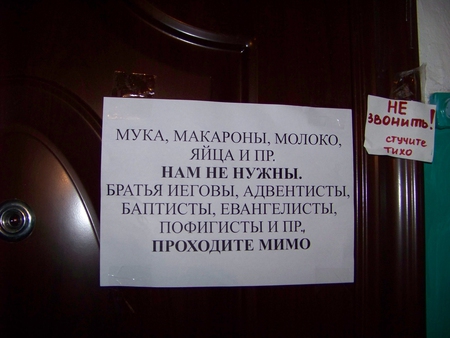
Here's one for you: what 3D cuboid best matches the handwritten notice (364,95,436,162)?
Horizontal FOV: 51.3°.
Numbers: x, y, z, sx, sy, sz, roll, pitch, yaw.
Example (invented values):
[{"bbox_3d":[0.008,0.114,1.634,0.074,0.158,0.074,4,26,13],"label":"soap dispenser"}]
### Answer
[{"bbox_3d":[0.216,-0.049,0.578,0.092,0.073,0.004,7,-5,-9],"label":"handwritten notice"}]

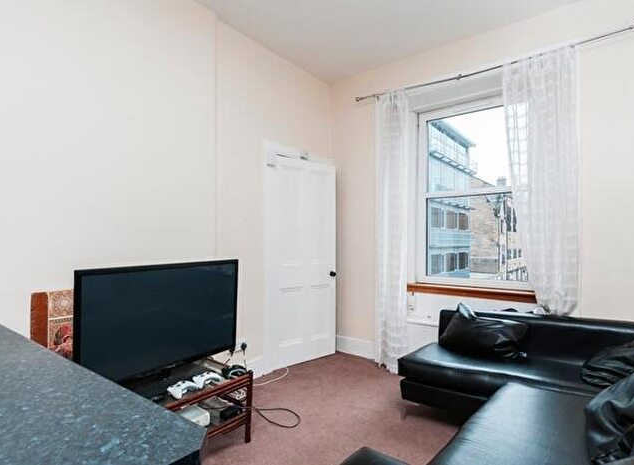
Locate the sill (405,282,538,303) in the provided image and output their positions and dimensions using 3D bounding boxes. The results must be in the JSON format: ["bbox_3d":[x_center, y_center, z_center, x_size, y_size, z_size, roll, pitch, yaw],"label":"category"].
[{"bbox_3d":[1.337,0.520,3.021,1.130,0.080,0.130,-1,-1,37],"label":"sill"}]

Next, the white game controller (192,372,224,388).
[{"bbox_3d":[-0.638,0.855,2.032,0.108,0.060,0.155,-1,-1,42],"label":"white game controller"}]

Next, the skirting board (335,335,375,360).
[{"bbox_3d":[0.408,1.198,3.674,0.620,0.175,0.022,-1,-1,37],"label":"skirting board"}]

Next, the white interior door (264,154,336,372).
[{"bbox_3d":[-0.147,0.284,3.470,0.870,1.990,0.045,1,-1,-40],"label":"white interior door"}]

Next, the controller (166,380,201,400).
[{"bbox_3d":[-0.694,0.815,1.804,0.110,0.060,0.155,-1,-1,37],"label":"controller"}]

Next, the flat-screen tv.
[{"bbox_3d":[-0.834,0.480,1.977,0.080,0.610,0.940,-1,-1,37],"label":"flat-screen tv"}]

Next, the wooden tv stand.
[{"bbox_3d":[-0.790,1.037,1.917,0.420,0.420,0.800,-1,-1,37],"label":"wooden tv stand"}]

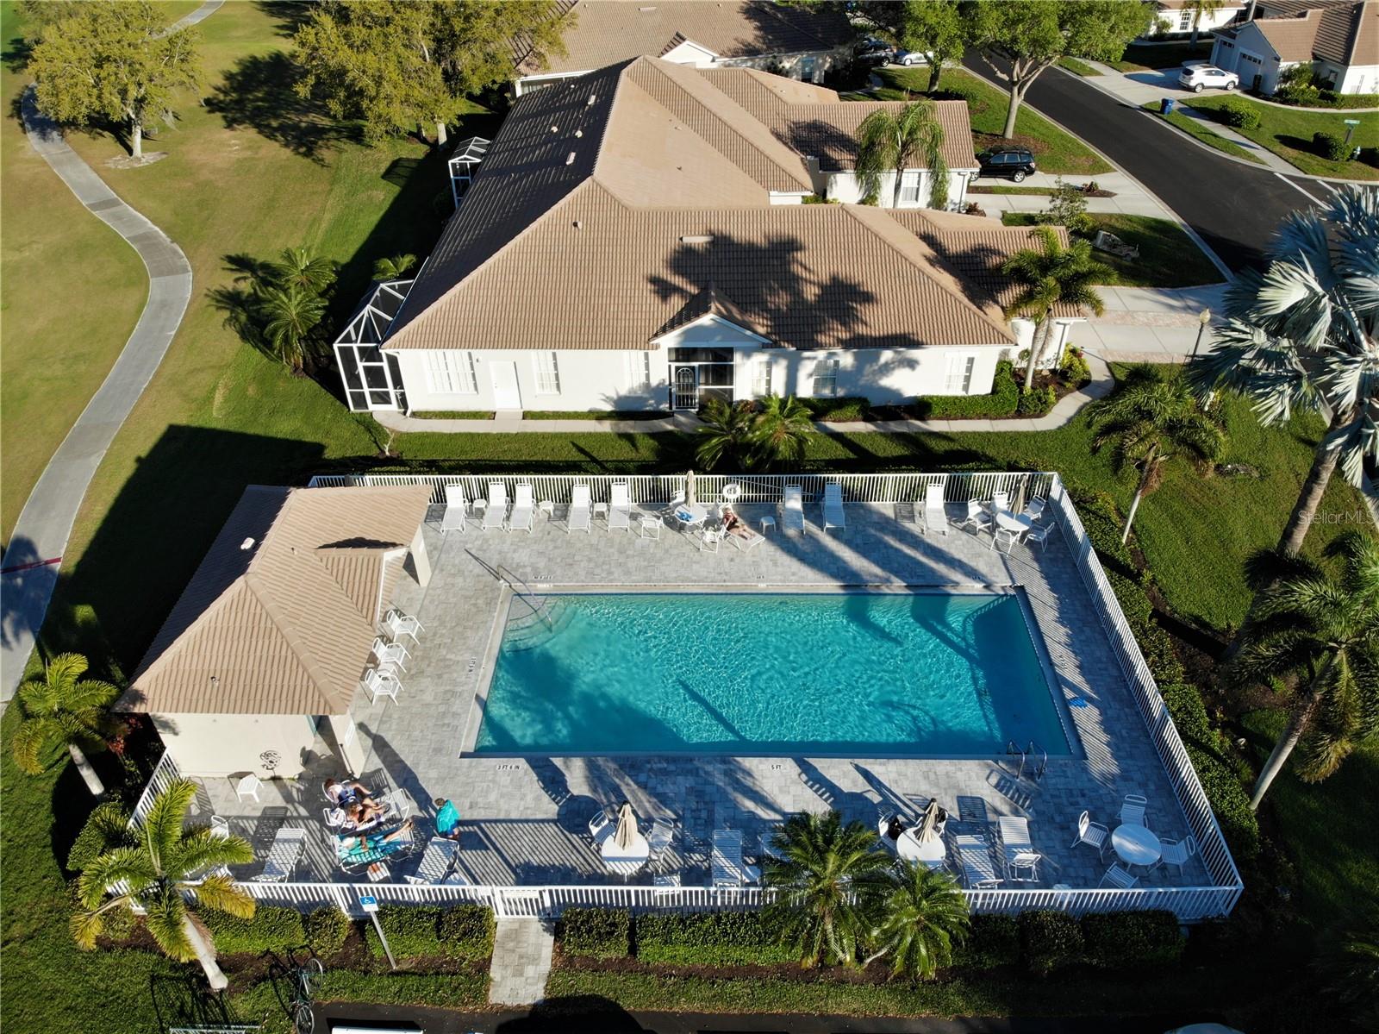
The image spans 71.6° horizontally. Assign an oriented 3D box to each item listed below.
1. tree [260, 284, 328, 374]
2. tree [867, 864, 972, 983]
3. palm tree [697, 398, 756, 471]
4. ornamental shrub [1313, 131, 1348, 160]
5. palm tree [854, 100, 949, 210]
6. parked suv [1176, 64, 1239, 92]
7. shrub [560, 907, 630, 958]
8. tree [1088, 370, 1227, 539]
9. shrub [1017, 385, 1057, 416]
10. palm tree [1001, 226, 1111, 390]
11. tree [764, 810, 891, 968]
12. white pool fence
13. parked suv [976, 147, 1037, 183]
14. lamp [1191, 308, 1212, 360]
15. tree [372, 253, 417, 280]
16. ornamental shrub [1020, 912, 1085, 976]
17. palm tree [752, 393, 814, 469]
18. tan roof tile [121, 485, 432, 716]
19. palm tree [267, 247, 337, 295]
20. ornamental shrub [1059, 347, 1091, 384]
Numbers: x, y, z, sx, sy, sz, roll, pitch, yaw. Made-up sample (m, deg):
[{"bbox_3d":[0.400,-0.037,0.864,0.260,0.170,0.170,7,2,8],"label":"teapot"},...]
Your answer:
[{"bbox_3d":[-15.974,-7.427,38.920,2.900,3.700,2.900,0,39,2],"label":"tree"},{"bbox_3d":[4.561,8.443,19.413,2.100,2.500,2.100,0,39,1],"label":"tree"},{"bbox_3d":[1.332,-2.357,32.405,2.300,3.400,2.400,0,39,2],"label":"palm tree"},{"bbox_3d":[40.132,-23.154,59.790,1.700,1.300,2.000,-5,39,-5],"label":"ornamental shrub"},{"bbox_3d":[10.420,-17.376,48.052,4.600,6.500,4.600,0,39,2],"label":"palm tree"},{"bbox_3d":[38.796,-32.673,71.019,4.500,1.670,1.850,-6,39,-6],"label":"parked suv"},{"bbox_3d":[-1.995,8.990,20.582,1.480,0.950,0.800,0,39,2],"label":"shrub"},{"bbox_3d":[13.753,-1.381,29.001,3.800,5.700,3.800,0,39,2],"label":"tree"},{"bbox_3d":[13.507,-4.524,37.157,1.400,0.850,1.000,0,39,1],"label":"shrub"},{"bbox_3d":[13.704,-7.752,36.599,4.000,5.900,4.000,0,39,1],"label":"palm tree"},{"bbox_3d":[2.720,7.951,19.350,2.500,3.900,2.500,0,39,2],"label":"tree"},{"bbox_3d":[-0.397,3.748,26.404,24.804,1.230,14.823,0,39,1],"label":"white pool fence"},{"bbox_3d":[18.216,-20.960,56.797,4.560,1.680,1.800,2,39,4],"label":"parked suv"},{"bbox_3d":[20.835,-7.365,39.121,0.430,2.600,0.430,0,39,1],"label":"lamp"},{"bbox_3d":[-12.580,-9.744,41.892,2.200,3.800,2.200,0,39,1],"label":"tree"},{"bbox_3d":[7.588,8.950,20.168,1.200,0.880,0.900,0,39,1],"label":"ornamental shrub"},{"bbox_3d":[3.167,-2.915,33.684,2.400,3.000,2.400,0,39,1],"label":"palm tree"},{"bbox_3d":[-10.668,1.072,25.187,5.550,2.200,8.800,0,39,2],"label":"tan roof tile"},{"bbox_3d":[-16.485,-9.592,41.412,2.900,3.800,2.900,0,39,1],"label":"palm tree"},{"bbox_3d":[15.717,-6.170,38.950,1.200,1.100,1.100,0,39,1],"label":"ornamental shrub"}]

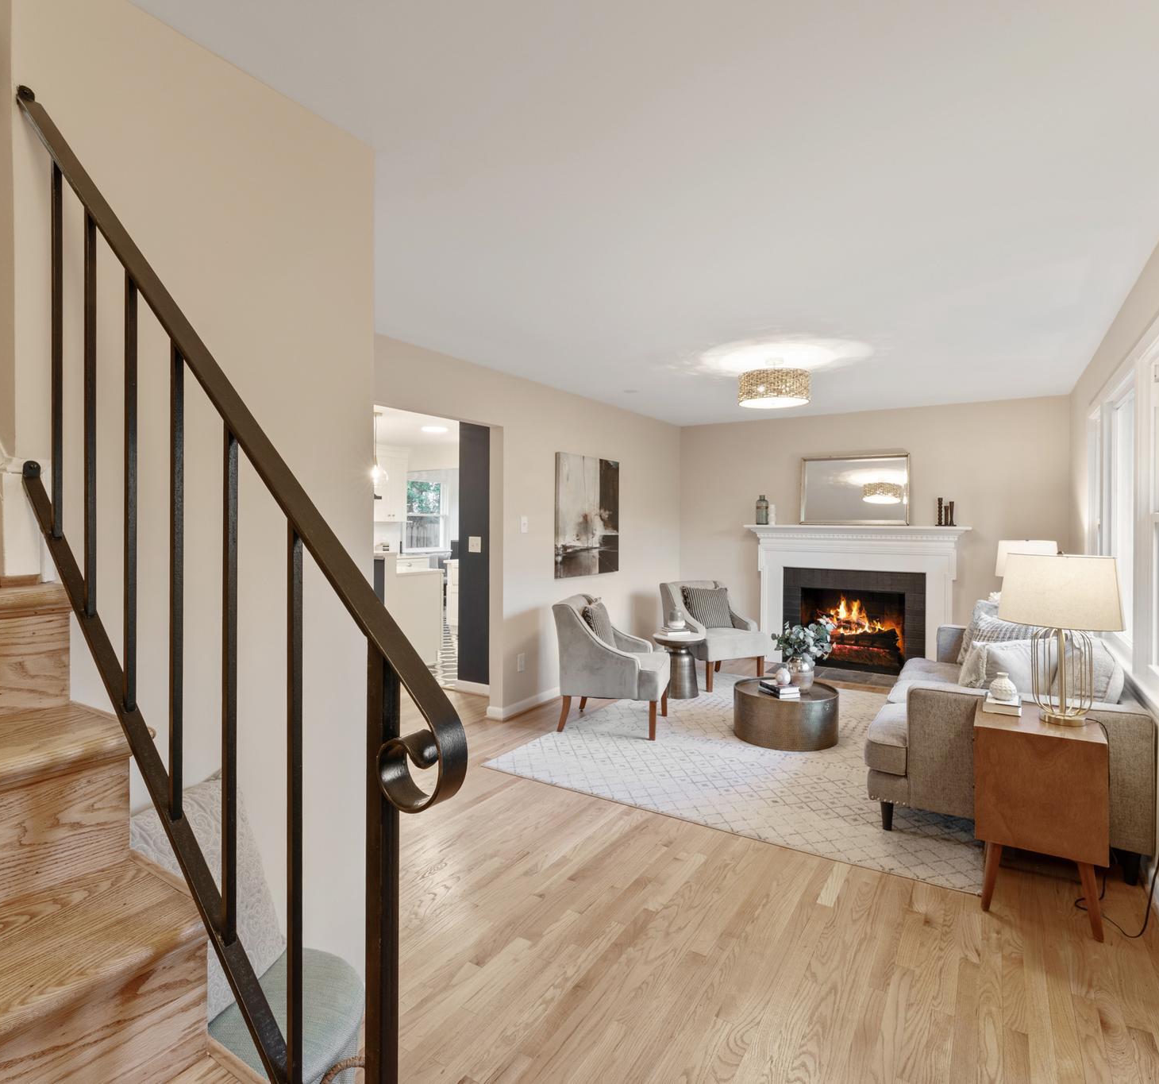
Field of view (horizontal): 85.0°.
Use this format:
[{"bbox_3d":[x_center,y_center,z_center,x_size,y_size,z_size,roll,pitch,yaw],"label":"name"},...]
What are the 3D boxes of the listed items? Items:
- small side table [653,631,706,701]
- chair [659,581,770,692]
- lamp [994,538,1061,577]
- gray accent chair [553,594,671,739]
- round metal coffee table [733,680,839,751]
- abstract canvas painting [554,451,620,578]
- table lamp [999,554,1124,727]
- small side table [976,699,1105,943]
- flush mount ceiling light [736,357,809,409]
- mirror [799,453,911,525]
[{"bbox_3d":[0.813,0.992,5.083,0.425,0.472,0.425,0,1,0],"label":"small side table"},{"bbox_3d":[1.180,0.792,5.510,0.700,0.842,0.690,0,1,-22],"label":"chair"},{"bbox_3d":[3.069,0.121,4.327,0.370,0.250,0.370,1,1,33],"label":"lamp"},{"bbox_3d":[0.250,0.832,4.341,0.690,0.842,0.700,0,1,16],"label":"gray accent chair"},{"bbox_3d":[1.357,1.115,4.165,0.655,0.295,0.655,0,1,0],"label":"round metal coffee table"},{"bbox_3d":[0.080,-0.213,5.305,0.038,0.974,0.969,1,1,33],"label":"abstract canvas painting"},{"bbox_3d":[1.744,0.340,2.287,0.367,0.605,0.367,0,1,33],"label":"table lamp"},{"bbox_3d":[1.687,0.994,2.341,0.372,0.667,0.410,1,1,33],"label":"small side table"},{"bbox_3d":[1.302,-1.070,4.210,0.457,0.270,0.457,0,1,33],"label":"flush mount ceiling light"},{"bbox_3d":[2.536,-0.476,5.854,0.940,0.647,0.035,1,-4,33],"label":"mirror"}]

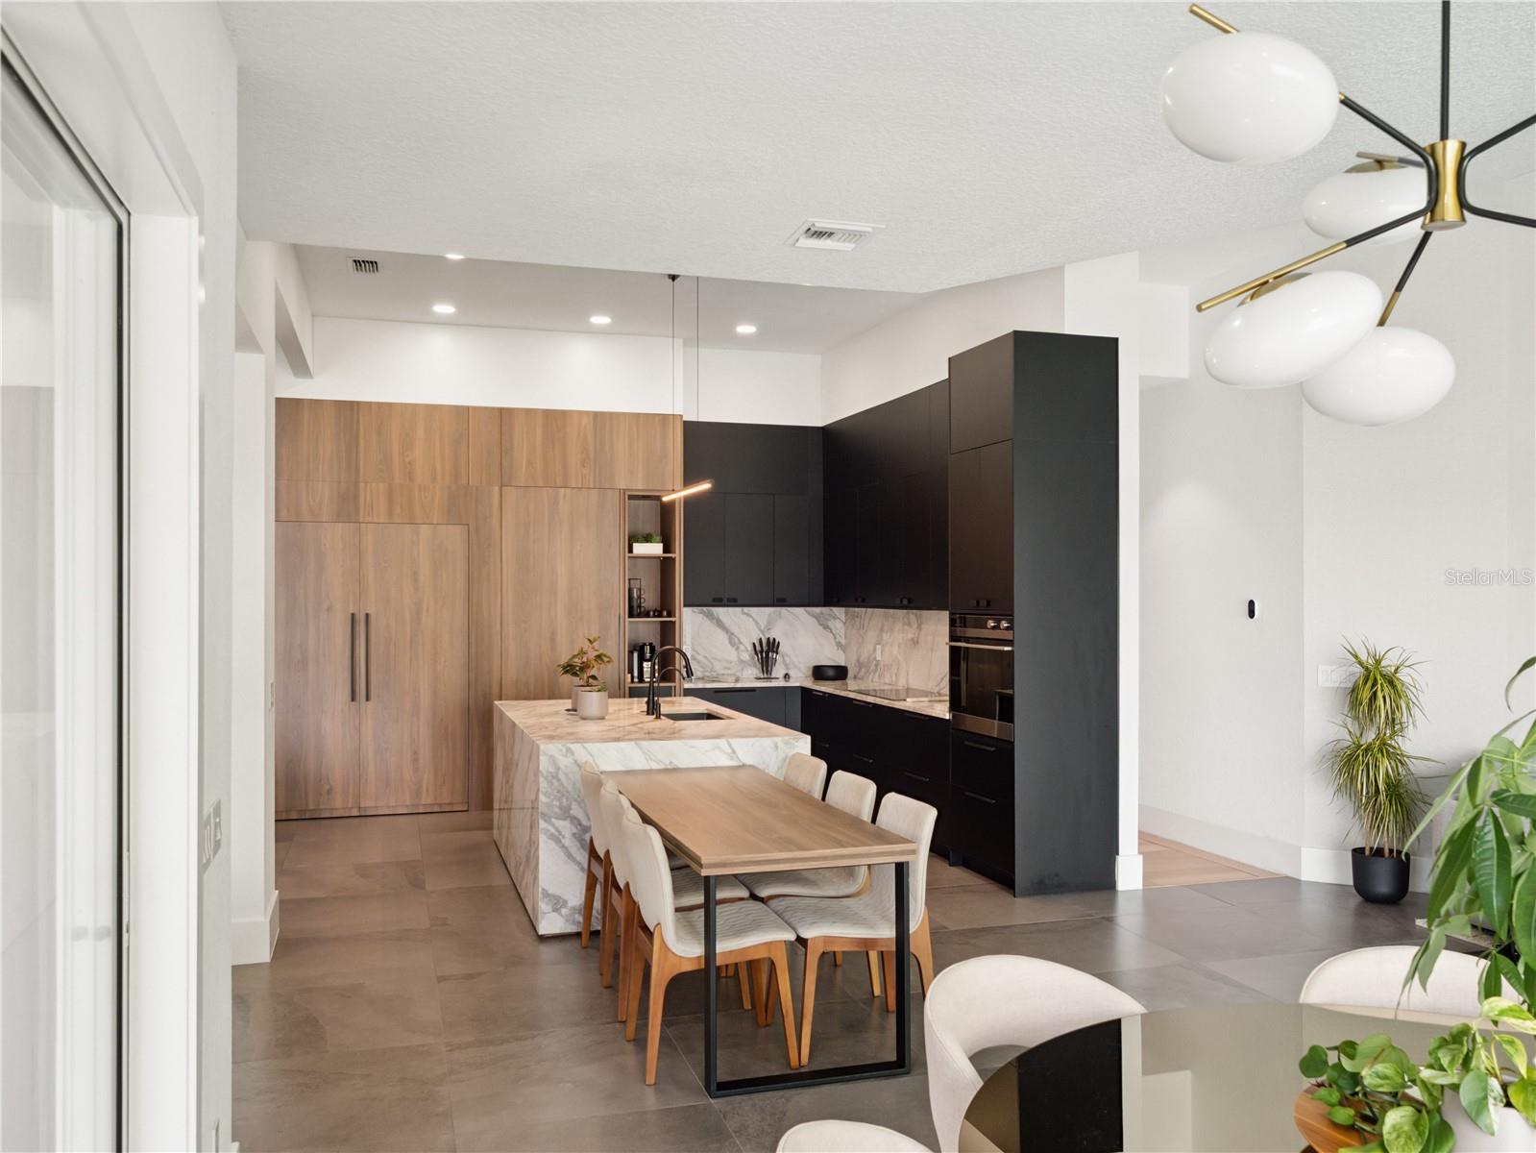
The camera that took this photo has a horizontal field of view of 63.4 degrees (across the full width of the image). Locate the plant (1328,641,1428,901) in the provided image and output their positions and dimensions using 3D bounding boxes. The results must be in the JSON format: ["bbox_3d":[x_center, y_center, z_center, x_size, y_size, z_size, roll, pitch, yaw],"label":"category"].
[{"bbox_3d":[3.273,1.028,6.664,0.490,1.382,0.470,0,-1,-17],"label":"plant"}]

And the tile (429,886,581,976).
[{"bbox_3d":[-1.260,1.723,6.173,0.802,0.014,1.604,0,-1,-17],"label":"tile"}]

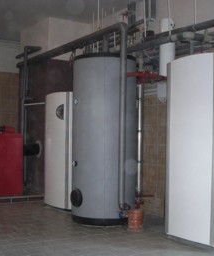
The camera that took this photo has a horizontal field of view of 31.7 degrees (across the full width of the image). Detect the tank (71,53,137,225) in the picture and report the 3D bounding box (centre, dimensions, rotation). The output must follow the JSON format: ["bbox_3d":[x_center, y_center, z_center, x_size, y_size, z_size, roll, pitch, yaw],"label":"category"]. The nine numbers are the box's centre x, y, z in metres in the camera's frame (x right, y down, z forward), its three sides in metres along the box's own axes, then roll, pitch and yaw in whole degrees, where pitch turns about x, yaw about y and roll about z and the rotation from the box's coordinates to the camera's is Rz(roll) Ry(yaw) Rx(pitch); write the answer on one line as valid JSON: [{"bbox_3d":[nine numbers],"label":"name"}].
[{"bbox_3d":[-0.033,0.131,4.652,0.802,1.948,0.792,1,-1,0],"label":"tank"}]

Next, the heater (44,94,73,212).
[{"bbox_3d":[-0.415,0.326,5.494,0.720,1.574,0.701,2,-1,-39],"label":"heater"}]

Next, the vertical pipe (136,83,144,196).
[{"bbox_3d":[0.415,0.145,4.748,0.085,1.438,0.085,1,-1,0],"label":"vertical pipe"}]

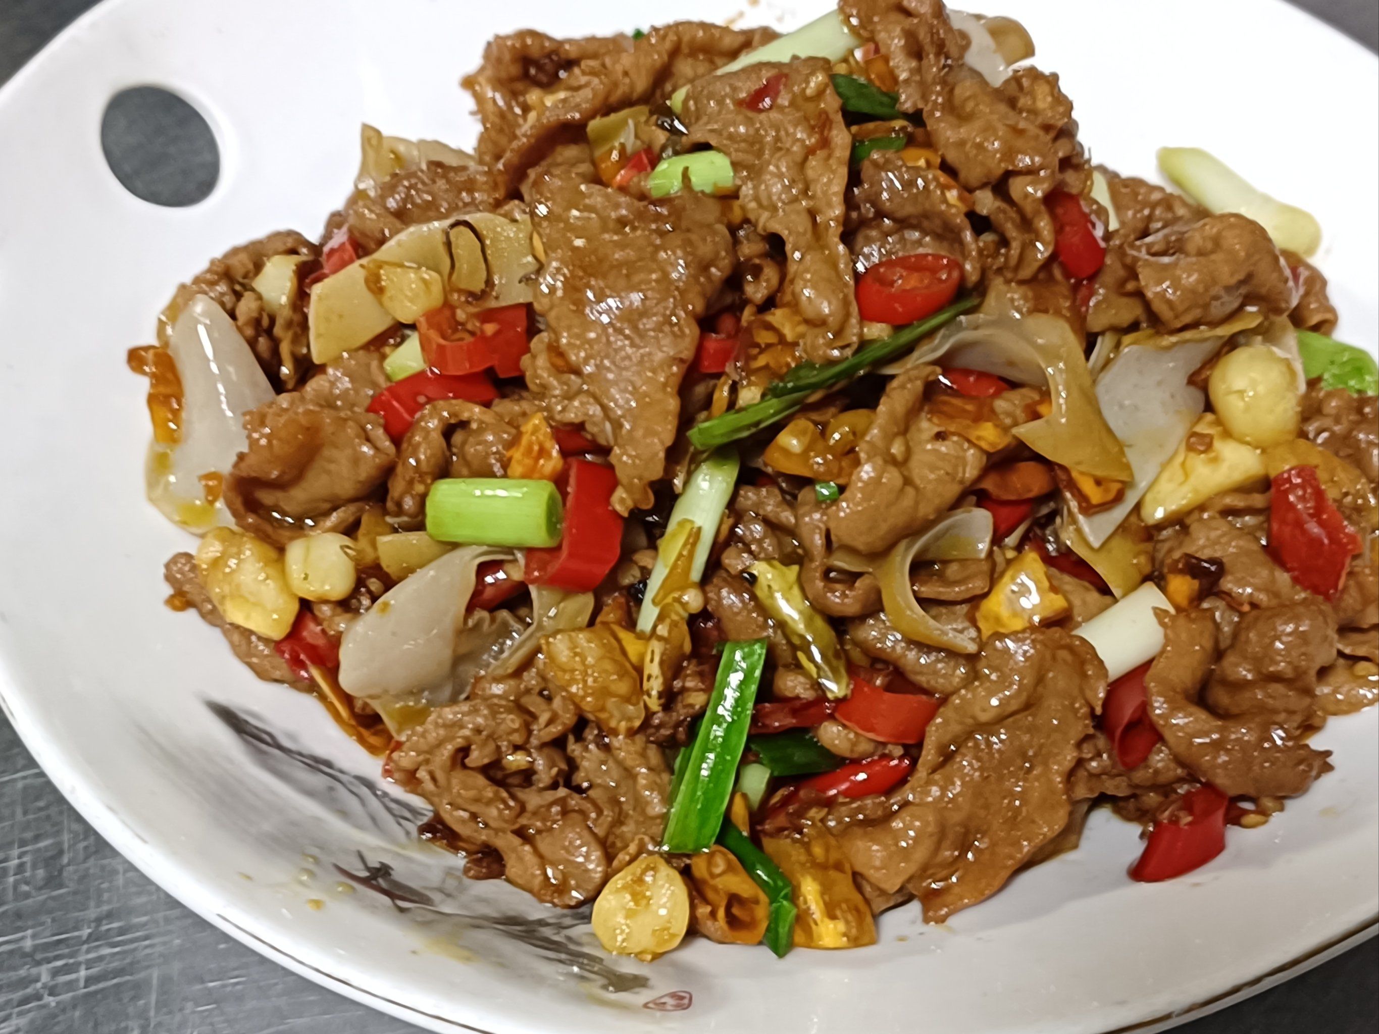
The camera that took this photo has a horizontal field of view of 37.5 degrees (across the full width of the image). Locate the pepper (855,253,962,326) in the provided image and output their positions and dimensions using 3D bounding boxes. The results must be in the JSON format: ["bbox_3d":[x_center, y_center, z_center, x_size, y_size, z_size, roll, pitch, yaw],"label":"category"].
[{"bbox_3d":[0.040,-0.042,0.371,0.019,0.009,0.011,-2,50,-6],"label":"pepper"}]

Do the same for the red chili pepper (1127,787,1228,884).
[{"bbox_3d":[0.089,0.058,0.367,0.021,0.012,0.013,-40,73,-13],"label":"red chili pepper"}]

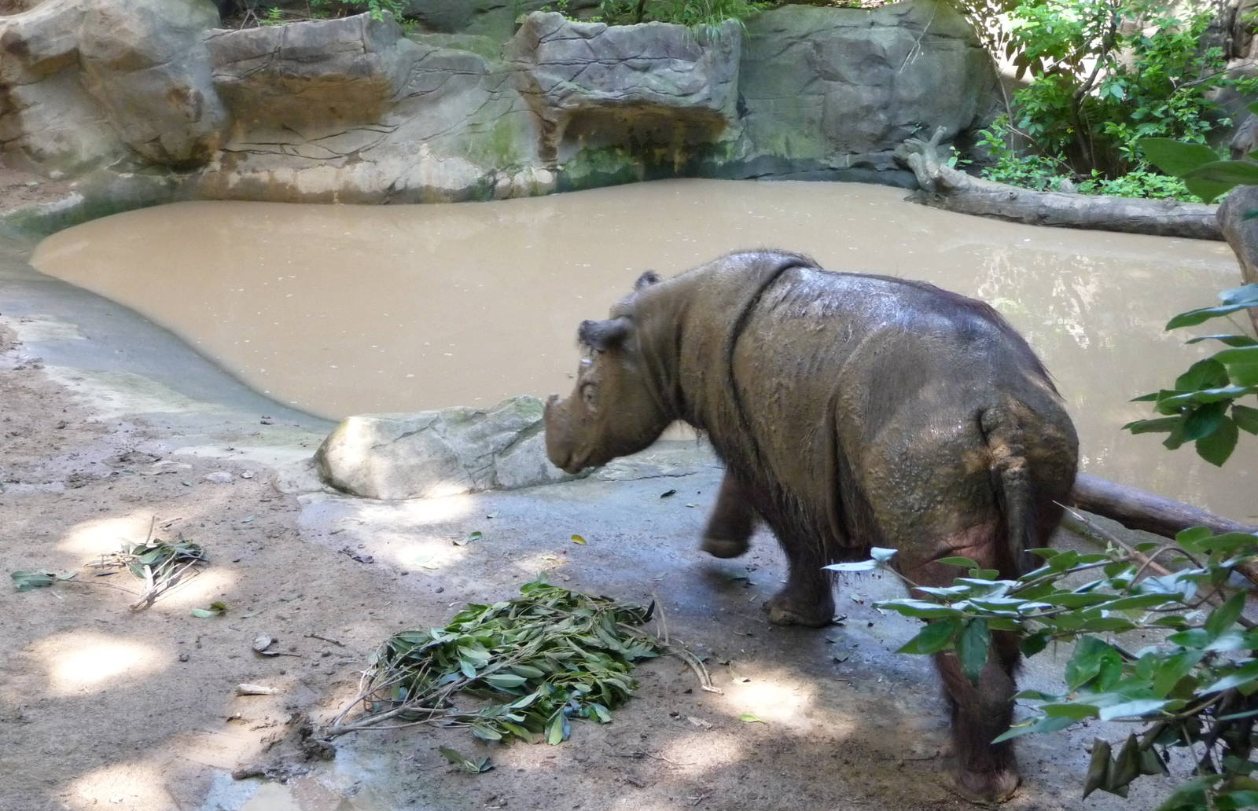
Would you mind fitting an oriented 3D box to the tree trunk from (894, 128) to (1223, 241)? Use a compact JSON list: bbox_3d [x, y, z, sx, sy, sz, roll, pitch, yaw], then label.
[{"bbox_3d":[3.319,-1.712,15.966,2.665,0.580,0.420,13,20,39],"label":"tree trunk"}]

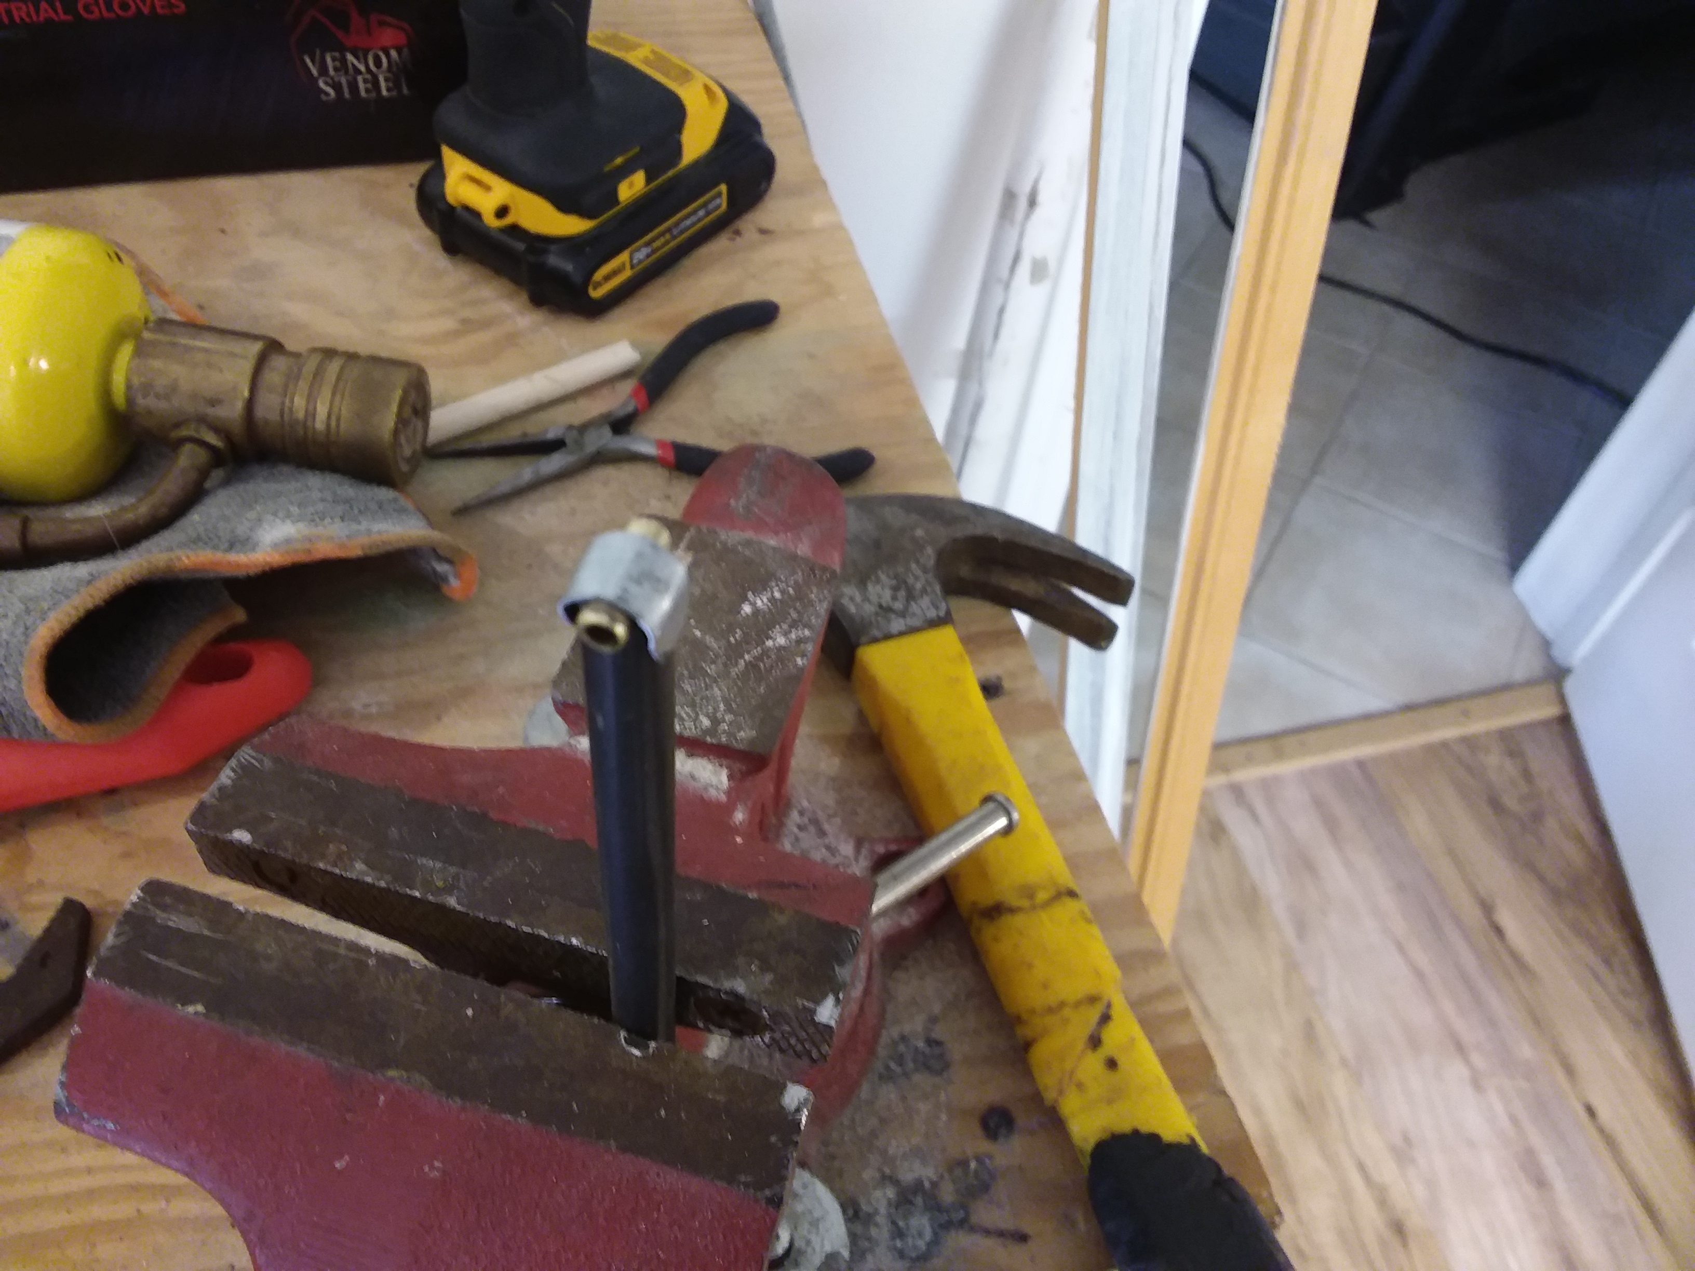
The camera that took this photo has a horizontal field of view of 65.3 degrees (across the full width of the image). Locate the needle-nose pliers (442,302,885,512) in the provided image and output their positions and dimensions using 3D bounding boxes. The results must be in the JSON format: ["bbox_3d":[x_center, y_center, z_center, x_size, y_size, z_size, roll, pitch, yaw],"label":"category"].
[{"bbox_3d":[-0.074,-0.074,0.476,0.151,0.013,0.108,-19,55,-19],"label":"needle-nose pliers"}]

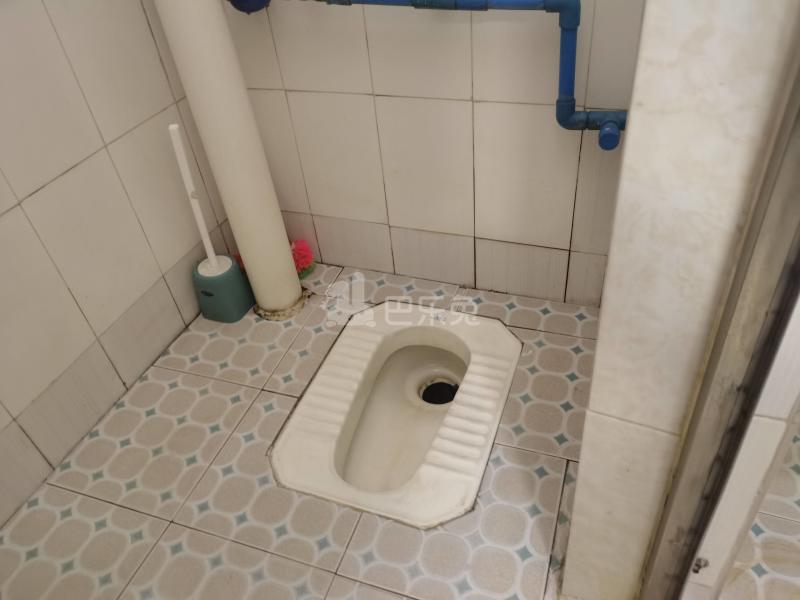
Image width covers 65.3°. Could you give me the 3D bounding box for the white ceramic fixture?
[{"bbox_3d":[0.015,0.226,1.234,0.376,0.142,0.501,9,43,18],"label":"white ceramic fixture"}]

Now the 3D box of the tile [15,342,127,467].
[{"bbox_3d":[-0.612,0.195,1.175,0.010,0.150,0.200,11,44,20],"label":"tile"}]

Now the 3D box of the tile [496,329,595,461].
[{"bbox_3d":[0.259,0.166,1.193,0.204,0.010,0.304,9,42,18],"label":"tile"}]

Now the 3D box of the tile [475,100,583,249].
[{"bbox_3d":[0.244,-0.237,1.216,0.200,0.304,0.010,10,43,19],"label":"tile"}]

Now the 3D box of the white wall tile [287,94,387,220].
[{"bbox_3d":[-0.126,-0.302,1.347,0.197,0.300,0.010,10,42,19],"label":"white wall tile"}]

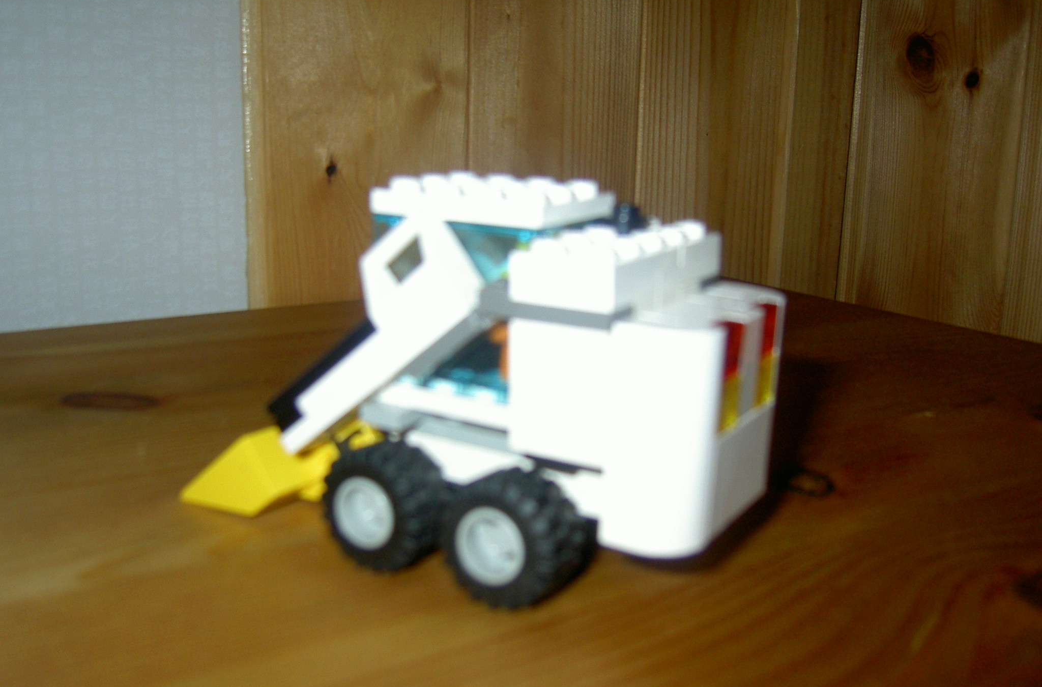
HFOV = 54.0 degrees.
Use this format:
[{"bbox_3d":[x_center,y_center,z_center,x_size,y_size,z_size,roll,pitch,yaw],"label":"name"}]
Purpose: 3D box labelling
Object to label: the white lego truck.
[{"bbox_3d":[-0.010,0.004,0.176,0.106,0.063,0.042,9,15,30],"label":"white lego truck"}]

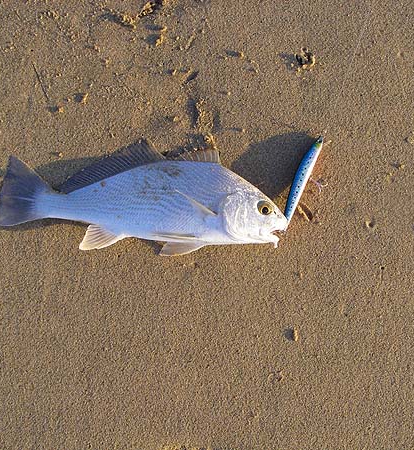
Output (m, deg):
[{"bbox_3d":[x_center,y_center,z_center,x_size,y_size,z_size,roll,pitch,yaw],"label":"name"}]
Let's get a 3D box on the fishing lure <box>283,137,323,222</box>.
[{"bbox_3d":[0.108,-0.046,0.713,0.022,0.016,0.111,29,73,-20],"label":"fishing lure"}]

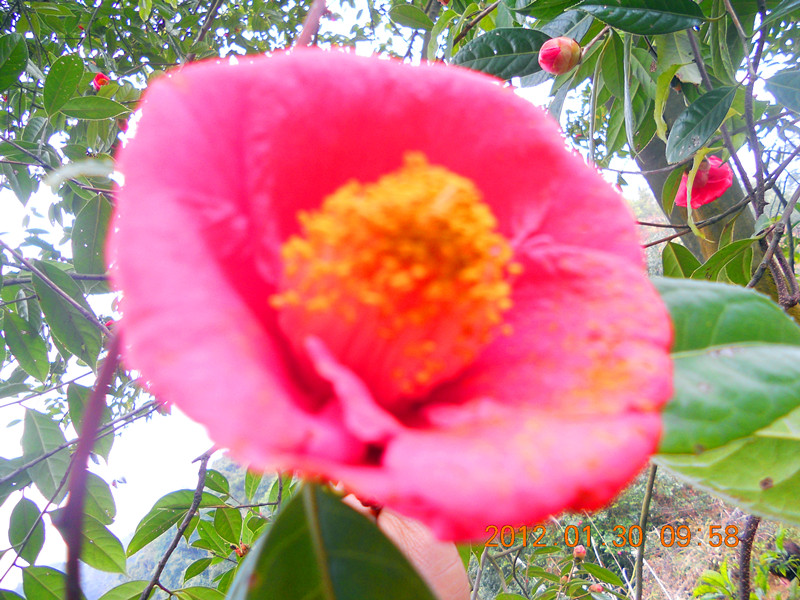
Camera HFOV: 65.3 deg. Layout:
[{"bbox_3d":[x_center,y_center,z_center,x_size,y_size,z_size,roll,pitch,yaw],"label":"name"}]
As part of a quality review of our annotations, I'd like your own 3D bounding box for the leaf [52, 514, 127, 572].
[{"bbox_3d":[-0.274,0.211,0.550,0.085,0.039,0.010,34,32,7],"label":"leaf"}]

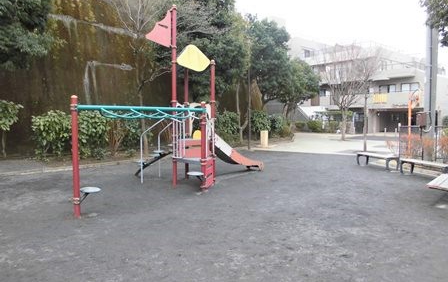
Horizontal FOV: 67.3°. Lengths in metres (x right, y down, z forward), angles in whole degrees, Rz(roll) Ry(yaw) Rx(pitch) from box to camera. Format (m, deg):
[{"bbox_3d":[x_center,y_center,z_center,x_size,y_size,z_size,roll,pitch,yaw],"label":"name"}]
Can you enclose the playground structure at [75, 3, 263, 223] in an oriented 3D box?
[{"bbox_3d":[-1.482,-1.038,8.445,2.864,4.170,6.119,2,4,38],"label":"playground structure"}]

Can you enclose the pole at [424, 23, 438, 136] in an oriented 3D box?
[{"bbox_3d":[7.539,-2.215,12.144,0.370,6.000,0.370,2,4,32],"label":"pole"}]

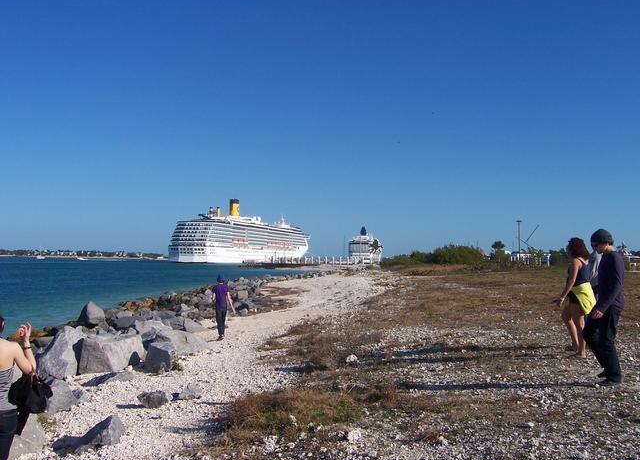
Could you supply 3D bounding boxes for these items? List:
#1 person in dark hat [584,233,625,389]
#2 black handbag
[{"bbox_3d":[3.142,0.856,7.350,0.480,1.700,0.480,-1,-2,22],"label":"person in dark hat"},{"bbox_3d":[-2.131,1.277,4.900,0.310,0.410,0.200,0,-2,-11],"label":"black handbag"}]

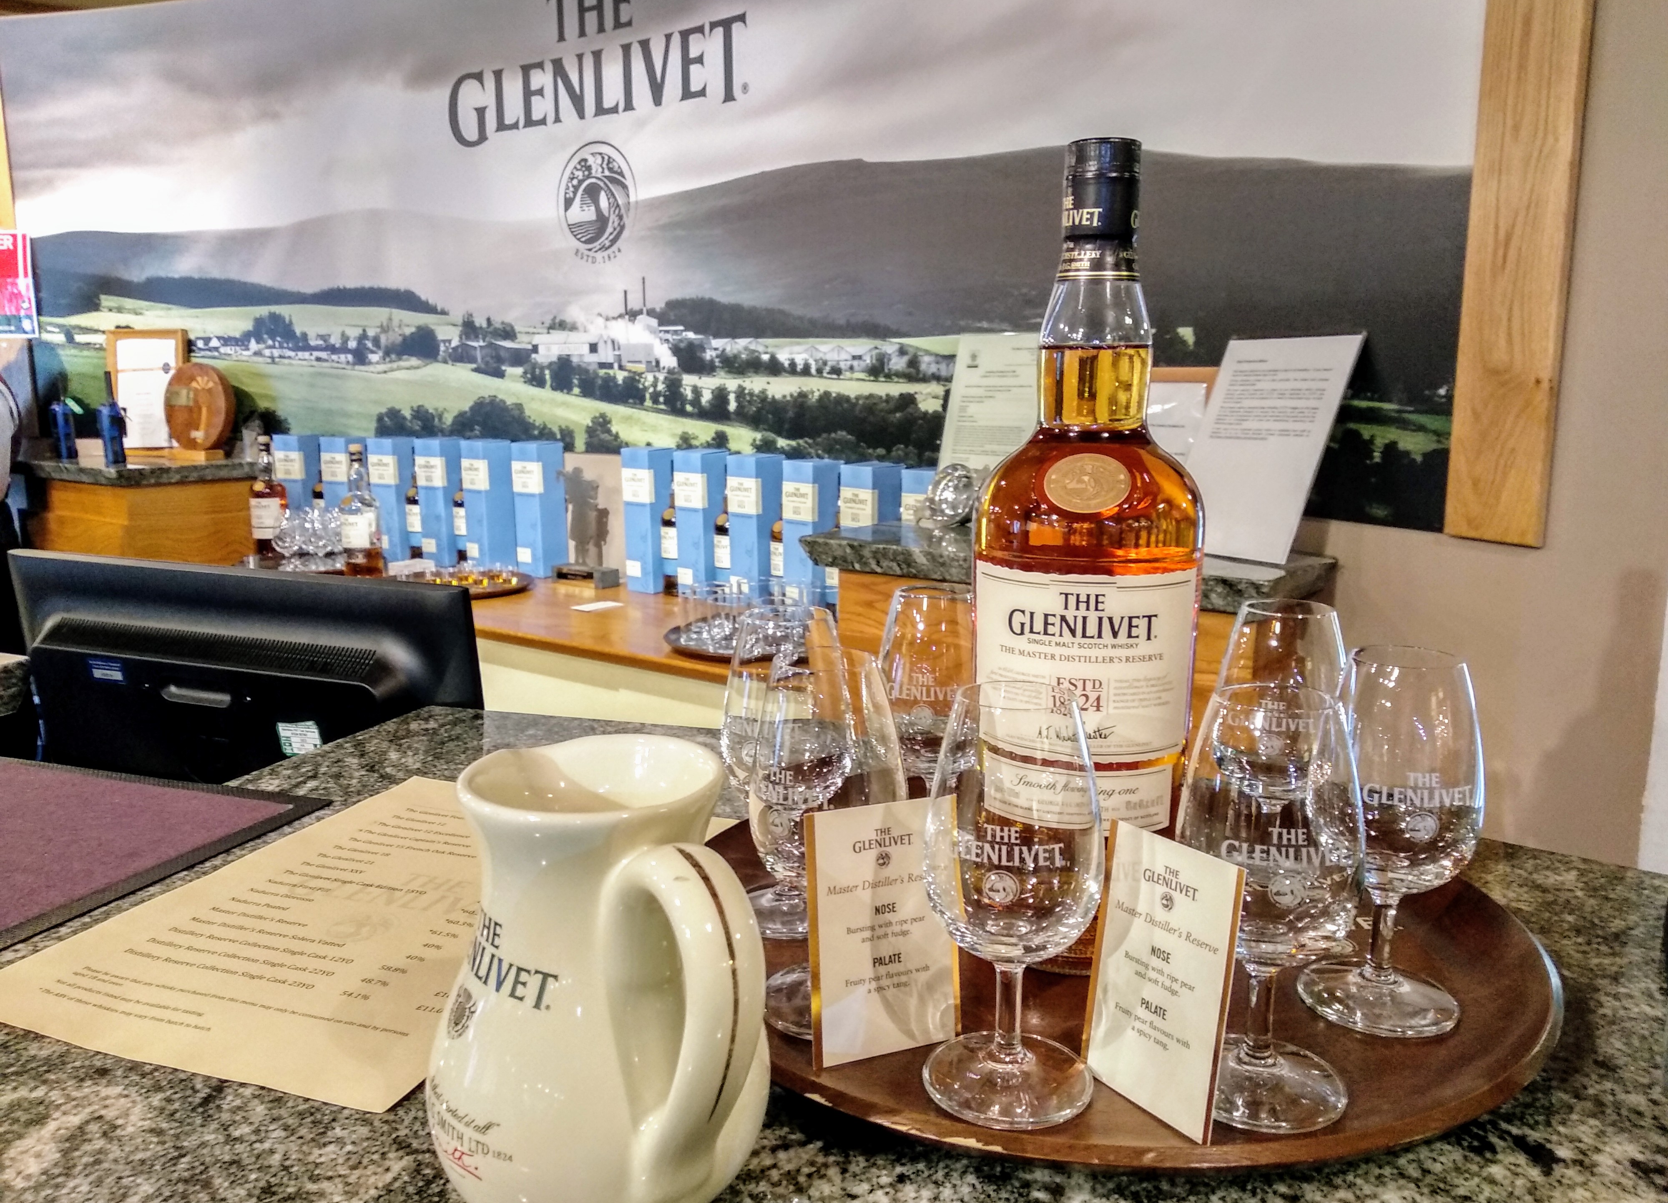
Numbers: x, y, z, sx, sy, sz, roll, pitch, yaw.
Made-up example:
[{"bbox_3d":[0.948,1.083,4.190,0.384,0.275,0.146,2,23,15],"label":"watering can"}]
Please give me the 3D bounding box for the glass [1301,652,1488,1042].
[{"bbox_3d":[0.200,0.082,0.449,0.056,0.129,0.056,1,11,7],"label":"glass"}]

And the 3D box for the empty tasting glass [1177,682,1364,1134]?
[{"bbox_3d":[0.143,0.098,0.415,0.059,0.136,0.059,1,10,10],"label":"empty tasting glass"}]

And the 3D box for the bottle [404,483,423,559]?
[{"bbox_3d":[-1.043,-0.246,3.164,0.079,0.286,0.079,4,12,24],"label":"bottle"}]

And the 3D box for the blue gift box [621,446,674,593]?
[{"bbox_3d":[-0.382,-0.171,2.631,0.081,0.297,0.081,8,14,38],"label":"blue gift box"}]

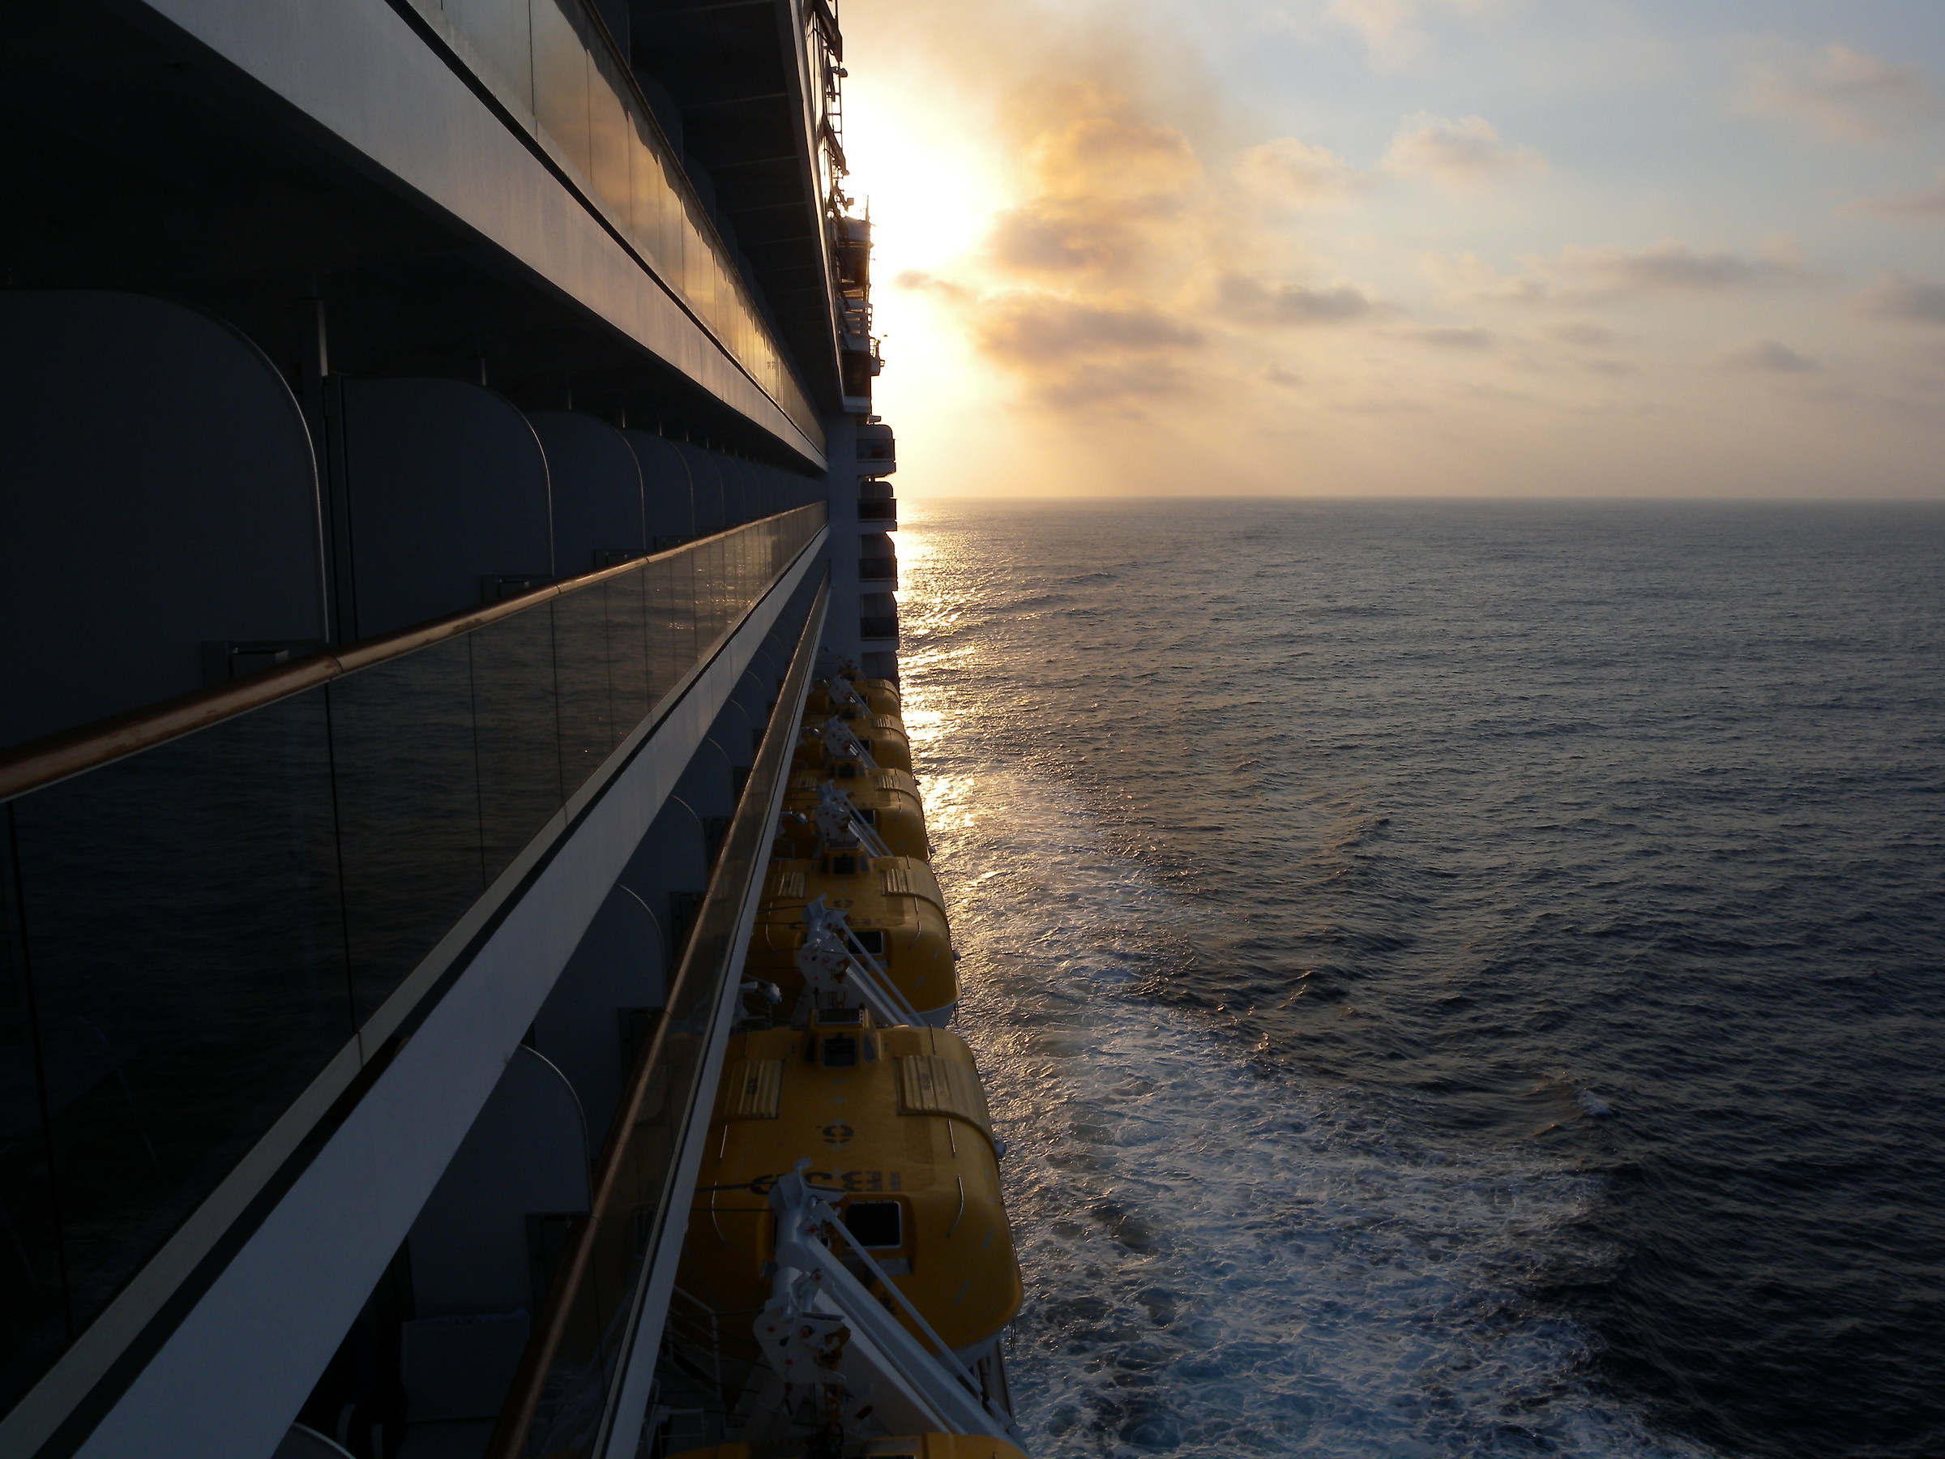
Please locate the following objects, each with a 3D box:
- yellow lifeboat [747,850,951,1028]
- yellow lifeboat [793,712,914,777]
[{"bbox_3d":[-2.571,4.271,32.102,4.300,3.200,9.300,-1,9,-4],"label":"yellow lifeboat"},{"bbox_3d":[-4.251,0.927,54.086,4.300,3.200,9.300,-1,9,-4],"label":"yellow lifeboat"}]

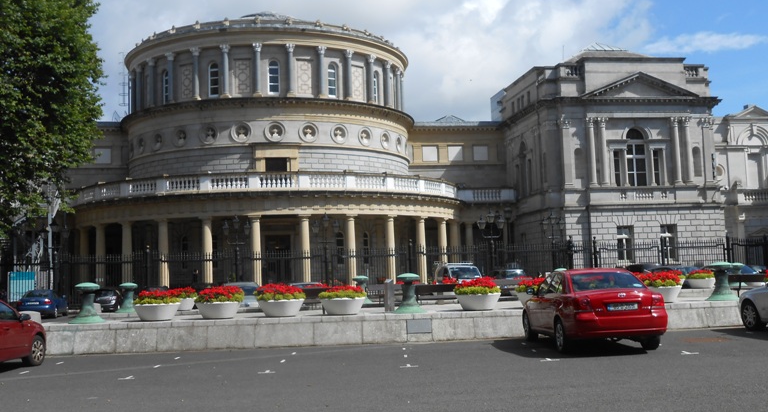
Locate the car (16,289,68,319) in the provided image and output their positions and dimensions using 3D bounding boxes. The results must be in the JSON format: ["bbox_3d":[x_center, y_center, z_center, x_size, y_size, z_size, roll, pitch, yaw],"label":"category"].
[{"bbox_3d":[-16.792,4.814,41.598,1.780,1.430,4.550,-1,-5,-10],"label":"car"}]

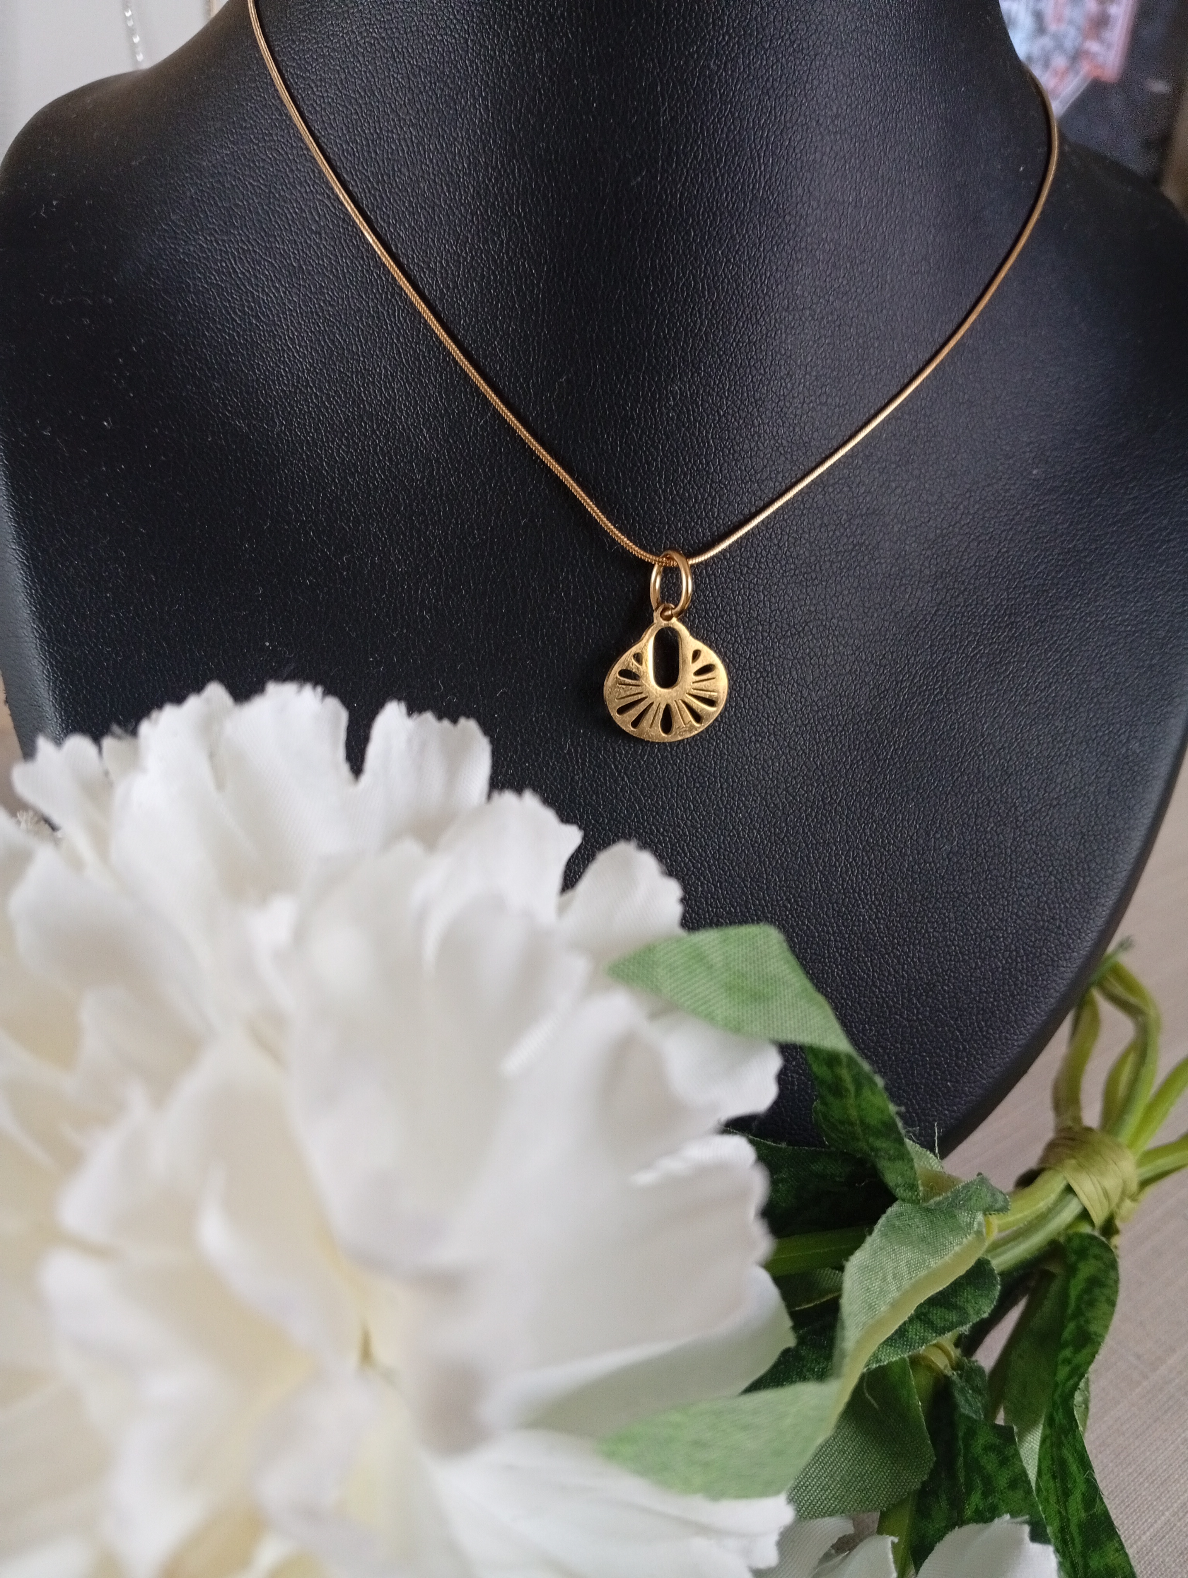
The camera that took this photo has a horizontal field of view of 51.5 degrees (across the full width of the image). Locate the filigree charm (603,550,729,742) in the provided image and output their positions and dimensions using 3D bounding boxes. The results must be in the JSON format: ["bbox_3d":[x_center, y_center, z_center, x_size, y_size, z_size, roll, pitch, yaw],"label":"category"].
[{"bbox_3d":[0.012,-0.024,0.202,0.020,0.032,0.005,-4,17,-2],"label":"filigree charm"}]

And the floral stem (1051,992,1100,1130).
[{"bbox_3d":[0.093,0.052,0.238,0.006,0.006,0.029,27,58,0],"label":"floral stem"}]

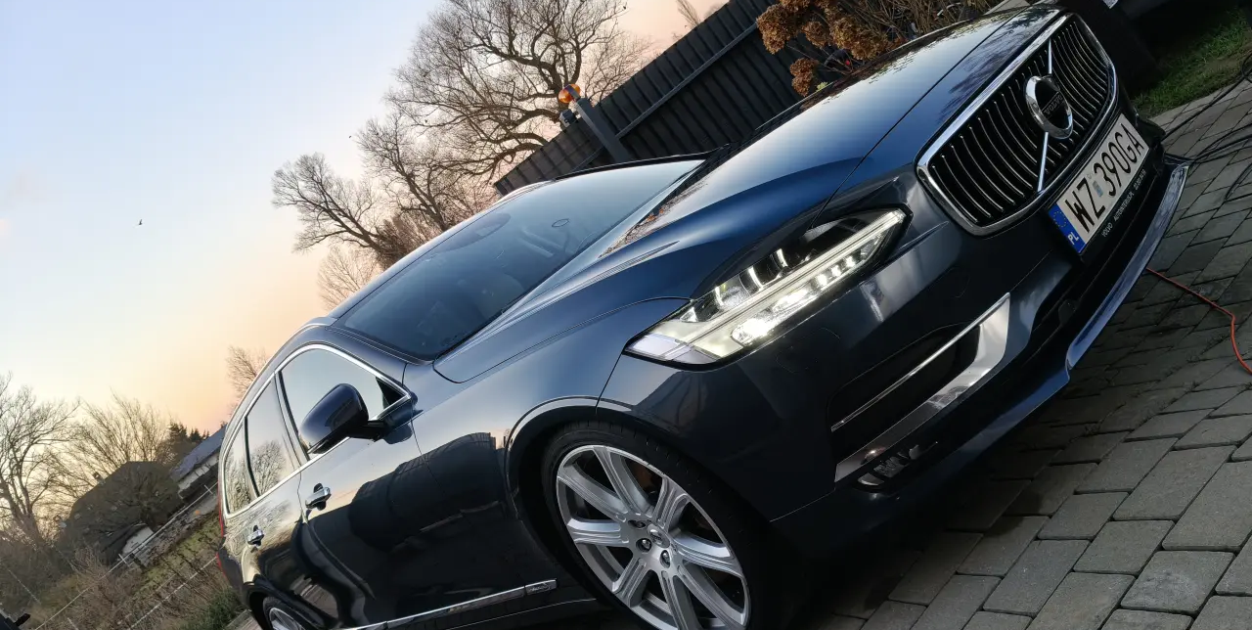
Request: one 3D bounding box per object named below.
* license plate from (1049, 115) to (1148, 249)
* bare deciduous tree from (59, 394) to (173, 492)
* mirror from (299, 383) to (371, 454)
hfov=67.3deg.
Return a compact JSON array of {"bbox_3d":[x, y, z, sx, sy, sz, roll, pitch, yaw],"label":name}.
[{"bbox_3d":[1.008,-0.292,1.970,0.520,0.114,0.030,-41,5,-39],"label":"license plate"},{"bbox_3d":[-33.987,11.109,64.958,7.497,10.997,7.497,-42,8,-27],"label":"bare deciduous tree"},{"bbox_3d":[-0.855,0.308,2.772,0.220,0.145,0.125,-41,5,-39],"label":"mirror"}]

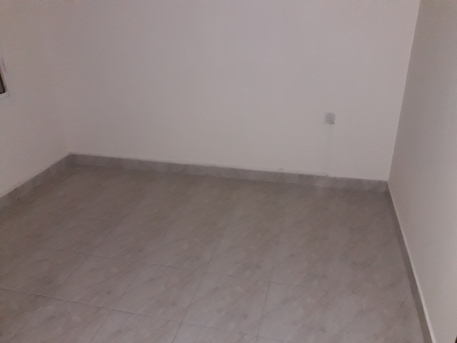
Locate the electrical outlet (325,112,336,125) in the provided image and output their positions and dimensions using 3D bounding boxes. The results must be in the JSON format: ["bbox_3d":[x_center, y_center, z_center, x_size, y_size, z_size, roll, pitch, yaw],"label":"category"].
[{"bbox_3d":[0.855,-0.444,2.990,0.085,0.090,0.015,5,24,13],"label":"electrical outlet"}]

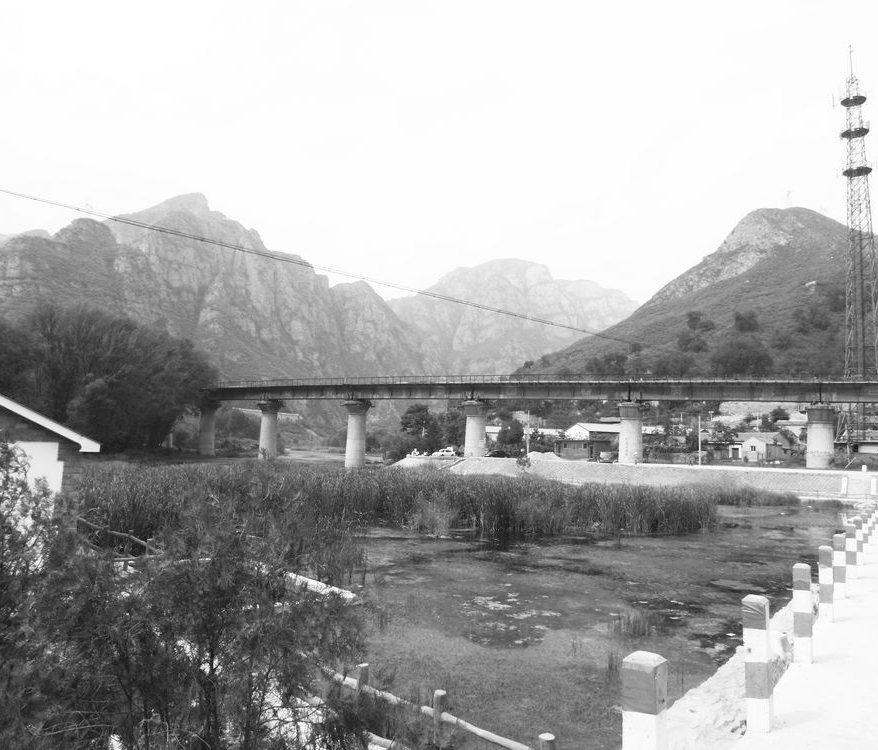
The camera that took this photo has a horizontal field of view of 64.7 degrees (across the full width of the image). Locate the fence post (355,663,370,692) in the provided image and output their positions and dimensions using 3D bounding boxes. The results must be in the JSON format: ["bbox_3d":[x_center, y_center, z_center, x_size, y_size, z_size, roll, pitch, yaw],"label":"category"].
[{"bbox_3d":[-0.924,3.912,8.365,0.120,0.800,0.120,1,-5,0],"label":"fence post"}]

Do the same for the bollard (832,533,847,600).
[{"bbox_3d":[5.825,2.768,10.045,0.125,0.835,0.125,-2,-6,34],"label":"bollard"}]

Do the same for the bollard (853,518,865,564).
[{"bbox_3d":[8.360,3.317,13.800,0.125,0.835,0.125,-2,-6,34],"label":"bollard"}]

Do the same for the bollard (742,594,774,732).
[{"bbox_3d":[2.026,1.823,4.425,0.125,0.835,0.125,-2,-6,34],"label":"bollard"}]

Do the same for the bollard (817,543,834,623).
[{"bbox_3d":[4.559,2.470,8.170,0.125,0.835,0.125,-2,-6,34],"label":"bollard"}]

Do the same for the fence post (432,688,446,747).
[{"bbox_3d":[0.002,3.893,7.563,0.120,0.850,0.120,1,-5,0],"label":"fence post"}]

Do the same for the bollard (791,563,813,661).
[{"bbox_3d":[3.292,2.155,6.297,0.125,0.835,0.125,-2,-6,34],"label":"bollard"}]

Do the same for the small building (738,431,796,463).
[{"bbox_3d":[52.171,11.434,110.202,8.000,4.600,6.000,-2,-6,30],"label":"small building"}]

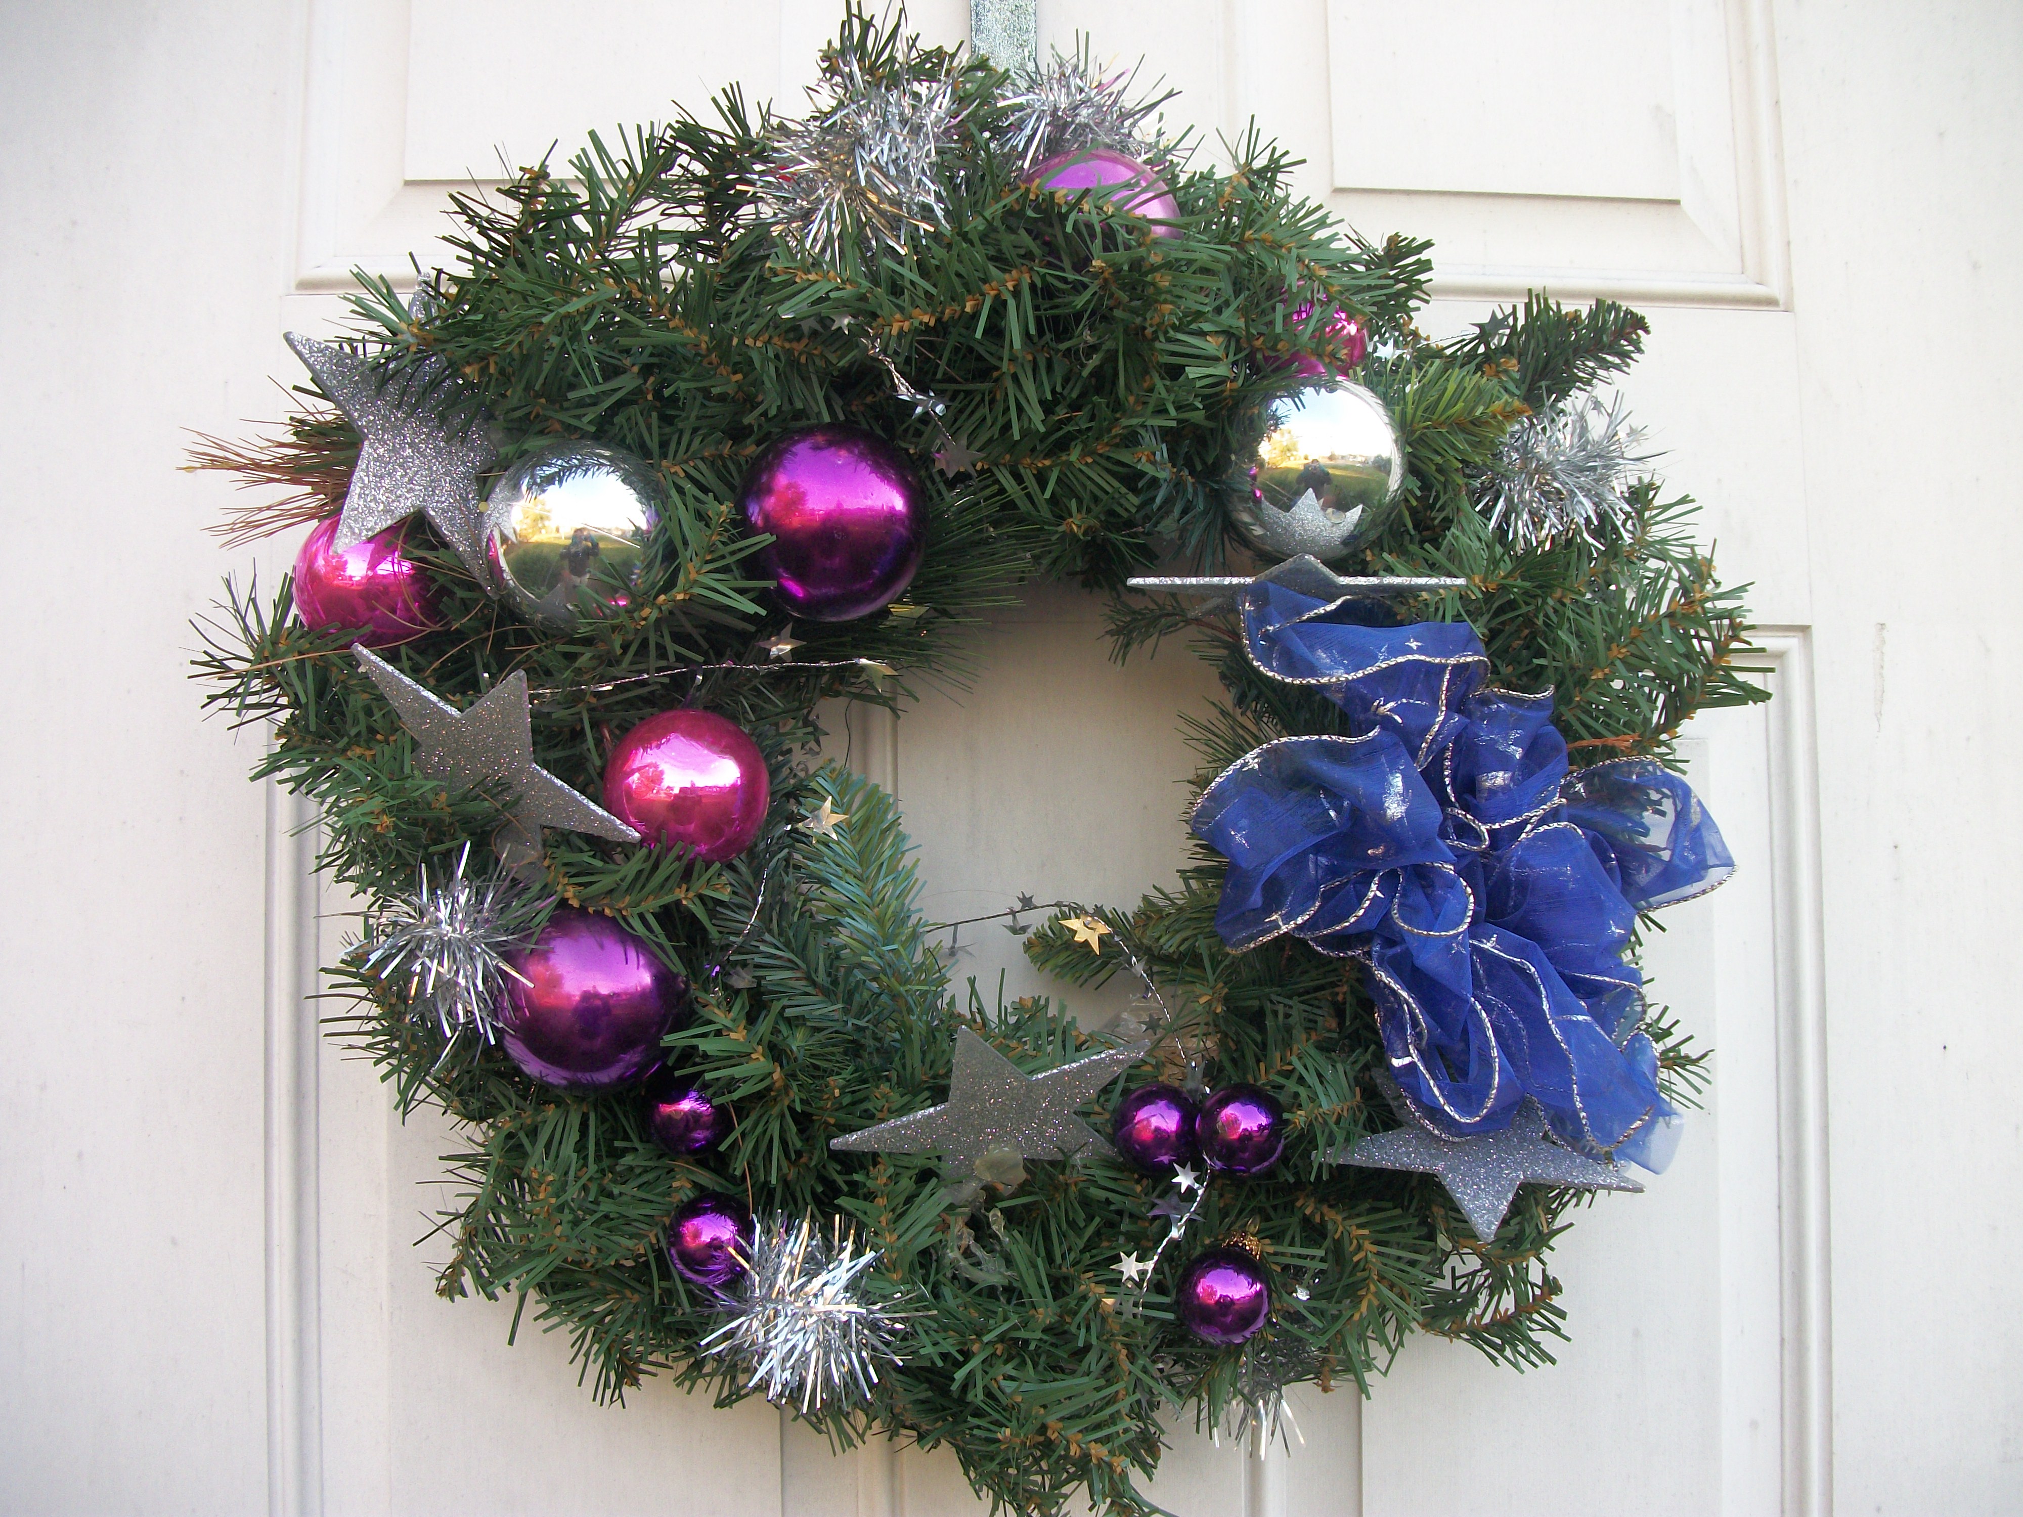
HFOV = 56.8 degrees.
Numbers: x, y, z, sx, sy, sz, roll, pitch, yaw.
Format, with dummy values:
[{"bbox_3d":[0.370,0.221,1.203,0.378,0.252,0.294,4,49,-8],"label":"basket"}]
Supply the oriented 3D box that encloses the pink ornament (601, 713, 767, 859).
[{"bbox_3d":[-0.119,0.011,0.685,0.061,0.060,0.061,0,-4,-3],"label":"pink ornament"}]

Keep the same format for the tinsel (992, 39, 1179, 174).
[{"bbox_3d":[0.029,-0.247,0.715,0.068,0.060,0.058,0,-4,-3],"label":"tinsel"}]

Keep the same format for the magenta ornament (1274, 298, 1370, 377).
[{"bbox_3d":[0.114,-0.160,0.715,0.045,0.046,0.045,0,-4,-4],"label":"magenta ornament"}]

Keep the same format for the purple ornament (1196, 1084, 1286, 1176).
[{"bbox_3d":[0.085,0.137,0.690,0.033,0.034,0.033,0,-4,-4],"label":"purple ornament"}]

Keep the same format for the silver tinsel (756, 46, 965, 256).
[{"bbox_3d":[-0.056,-0.221,0.685,0.075,0.075,0.066,0,-4,-3],"label":"silver tinsel"}]

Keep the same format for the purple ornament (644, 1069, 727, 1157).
[{"bbox_3d":[-0.117,0.126,0.670,0.032,0.033,0.032,0,-4,-3],"label":"purple ornament"}]

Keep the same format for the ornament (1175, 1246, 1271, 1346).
[{"bbox_3d":[0.076,0.193,0.670,0.033,0.035,0.033,0,-4,-4],"label":"ornament"}]

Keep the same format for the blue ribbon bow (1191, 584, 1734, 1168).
[{"bbox_3d":[0.160,0.042,0.665,0.190,0.205,0.100,0,-4,-4],"label":"blue ribbon bow"}]

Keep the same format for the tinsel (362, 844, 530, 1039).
[{"bbox_3d":[-0.205,0.067,0.682,0.064,0.073,0.060,0,-4,-4],"label":"tinsel"}]

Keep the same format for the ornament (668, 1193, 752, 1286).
[{"bbox_3d":[-0.105,0.170,0.658,0.032,0.033,0.032,0,-4,-3],"label":"ornament"}]

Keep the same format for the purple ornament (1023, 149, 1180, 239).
[{"bbox_3d":[0.033,-0.197,0.695,0.062,0.062,0.062,0,-4,-3],"label":"purple ornament"}]

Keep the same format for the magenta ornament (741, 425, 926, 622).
[{"bbox_3d":[-0.063,-0.083,0.662,0.066,0.068,0.066,0,-4,-4],"label":"magenta ornament"}]

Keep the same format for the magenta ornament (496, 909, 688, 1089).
[{"bbox_3d":[-0.149,0.086,0.670,0.066,0.067,0.066,0,-4,-4],"label":"magenta ornament"}]

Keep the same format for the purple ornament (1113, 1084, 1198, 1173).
[{"bbox_3d":[0.051,0.131,0.660,0.032,0.033,0.032,0,-4,-3],"label":"purple ornament"}]

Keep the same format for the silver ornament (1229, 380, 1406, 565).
[{"bbox_3d":[0.113,-0.105,0.688,0.065,0.067,0.065,0,-4,-4],"label":"silver ornament"}]

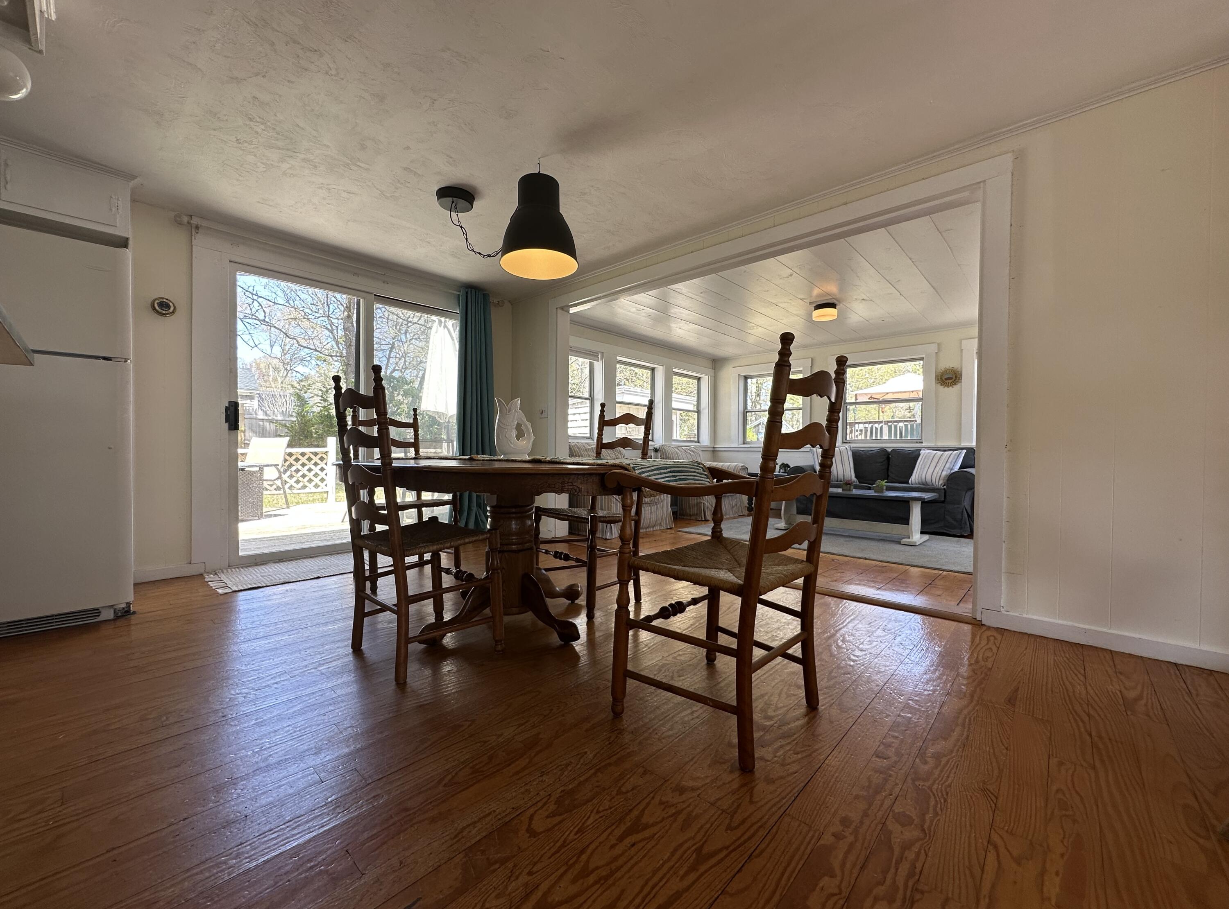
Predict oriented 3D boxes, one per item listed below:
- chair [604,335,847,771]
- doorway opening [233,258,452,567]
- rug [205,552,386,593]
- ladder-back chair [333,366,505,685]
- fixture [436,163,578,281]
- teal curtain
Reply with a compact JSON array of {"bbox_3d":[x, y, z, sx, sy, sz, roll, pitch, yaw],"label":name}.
[{"bbox_3d":[0.363,0.247,1.538,0.575,1.100,0.600,1,1,44],"label":"chair"},{"bbox_3d":[-1.947,-0.260,3.849,0.130,1.970,1.670,1,1,43],"label":"doorway opening"},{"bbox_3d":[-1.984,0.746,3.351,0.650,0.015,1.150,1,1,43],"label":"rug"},{"bbox_3d":[-0.781,0.238,1.962,0.515,1.085,0.510,1,1,42],"label":"ladder-back chair"},{"bbox_3d":[-0.573,-1.187,2.585,0.927,0.529,0.384,1,1,38],"label":"fixture"},{"bbox_3d":[-1.257,-0.365,4.417,0.140,2.180,0.400,1,1,43],"label":"teal curtain"}]

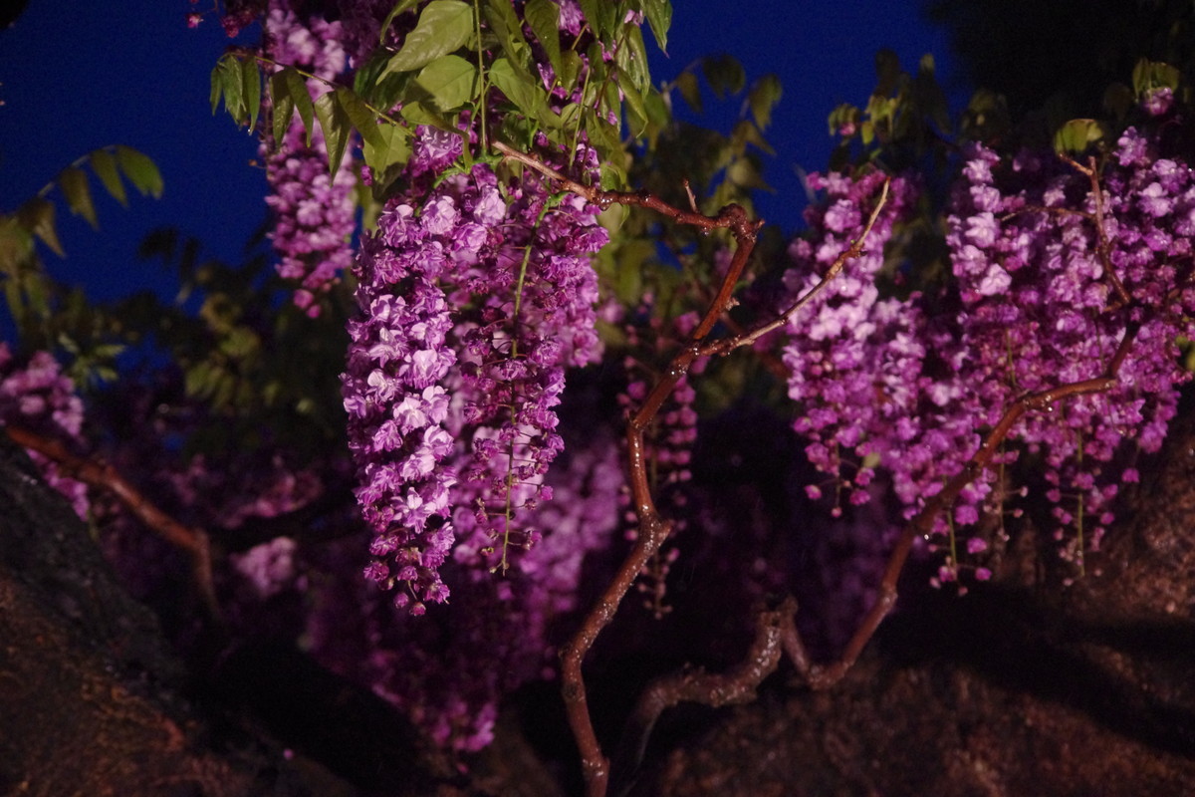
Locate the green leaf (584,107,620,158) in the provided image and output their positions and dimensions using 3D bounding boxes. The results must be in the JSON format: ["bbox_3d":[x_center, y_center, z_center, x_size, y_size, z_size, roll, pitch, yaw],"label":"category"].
[{"bbox_3d":[0.003,-0.176,3.220,0.020,0.035,0.015,-20,-3,0],"label":"green leaf"}]

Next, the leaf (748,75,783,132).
[{"bbox_3d":[0.127,-0.225,3.700,0.024,0.042,0.018,8,0,-6],"label":"leaf"}]

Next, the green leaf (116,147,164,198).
[{"bbox_3d":[-0.338,-0.167,3.600,0.024,0.046,0.018,-35,0,-16],"label":"green leaf"}]

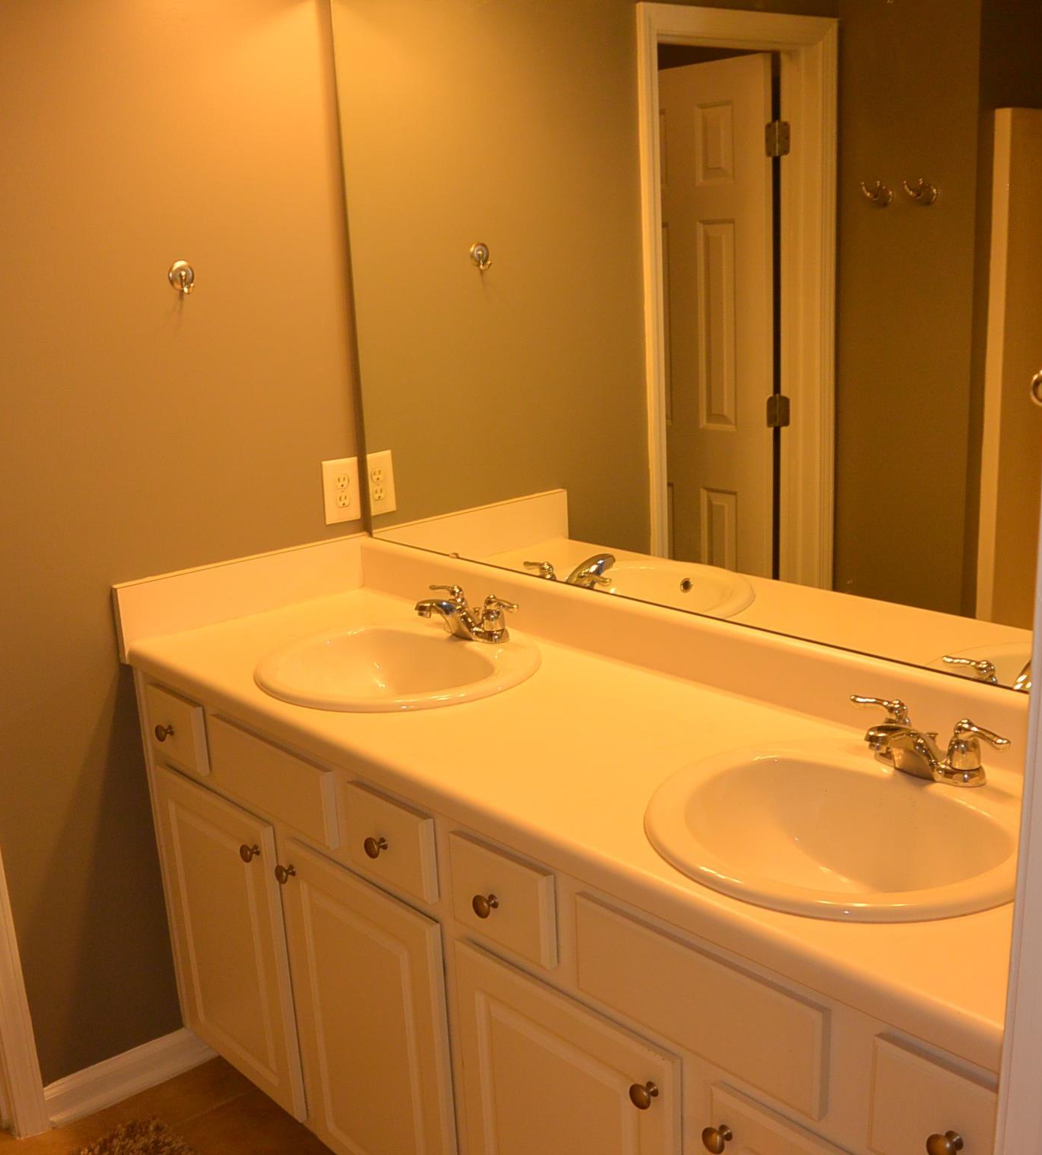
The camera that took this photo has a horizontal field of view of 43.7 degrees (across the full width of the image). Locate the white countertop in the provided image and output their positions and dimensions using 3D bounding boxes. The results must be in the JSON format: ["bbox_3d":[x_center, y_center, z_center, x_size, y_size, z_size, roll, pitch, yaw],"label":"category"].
[{"bbox_3d":[0.080,0.228,1.824,0.530,0.042,1.800,-15,18,-39],"label":"white countertop"}]

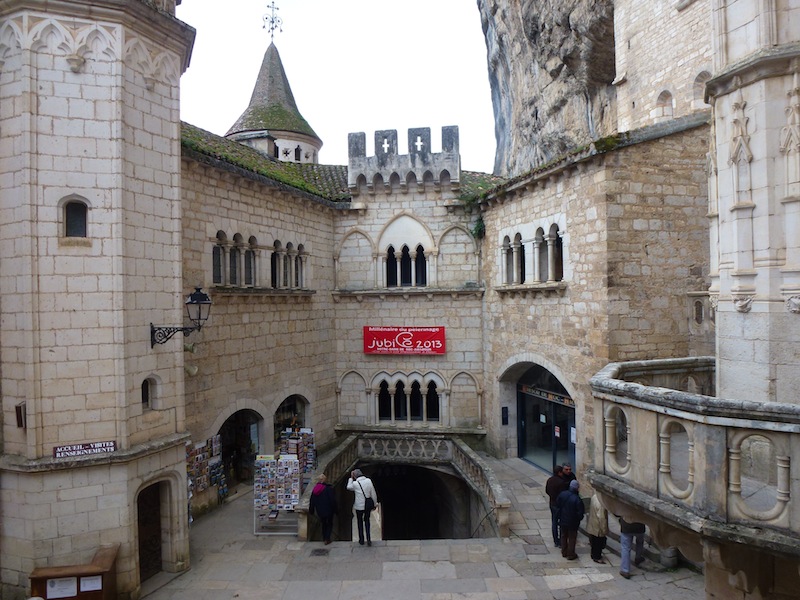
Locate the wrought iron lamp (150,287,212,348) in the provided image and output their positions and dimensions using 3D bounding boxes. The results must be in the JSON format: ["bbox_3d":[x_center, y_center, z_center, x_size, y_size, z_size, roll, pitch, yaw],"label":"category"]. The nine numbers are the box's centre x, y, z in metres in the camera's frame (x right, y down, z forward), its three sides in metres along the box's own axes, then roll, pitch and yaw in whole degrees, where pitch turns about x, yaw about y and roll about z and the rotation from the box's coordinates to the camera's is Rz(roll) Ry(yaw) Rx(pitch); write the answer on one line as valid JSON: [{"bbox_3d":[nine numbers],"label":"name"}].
[{"bbox_3d":[-4.226,0.357,11.101,1.429,1.191,0.480,-1,0,22],"label":"wrought iron lamp"}]

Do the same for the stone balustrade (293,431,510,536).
[{"bbox_3d":[0.188,5.188,16.800,4.950,0.920,7.200,-1,0,2],"label":"stone balustrade"}]

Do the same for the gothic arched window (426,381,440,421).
[{"bbox_3d":[1.262,3.787,21.773,0.500,1.507,0.250,-1,0,14],"label":"gothic arched window"}]

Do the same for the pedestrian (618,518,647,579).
[{"bbox_3d":[4.701,4.620,11.674,0.580,1.730,0.500,-1,0,-15],"label":"pedestrian"}]

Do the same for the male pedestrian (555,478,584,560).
[{"bbox_3d":[3.626,4.661,12.380,0.540,1.690,0.380,-1,0,42],"label":"male pedestrian"}]

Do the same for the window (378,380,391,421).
[{"bbox_3d":[-0.597,3.869,22.242,0.500,1.540,0.250,-1,0,14],"label":"window"}]

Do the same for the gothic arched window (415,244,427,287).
[{"bbox_3d":[0.801,-1.278,21.661,0.424,1.548,0.250,-1,0,12],"label":"gothic arched window"}]

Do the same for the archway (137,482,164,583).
[{"bbox_3d":[-4.913,4.574,11.310,0.380,2.080,0.920,-1,0,22],"label":"archway"}]

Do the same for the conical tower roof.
[{"bbox_3d":[-6.775,-11.088,30.995,5.108,5.455,5.108,-1,0,0],"label":"conical tower roof"}]

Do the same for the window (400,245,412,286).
[{"bbox_3d":[0.276,-1.283,21.773,0.421,1.553,0.250,-1,0,12],"label":"window"}]

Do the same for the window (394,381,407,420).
[{"bbox_3d":[0.019,3.842,22.087,0.500,1.529,0.250,-1,0,14],"label":"window"}]

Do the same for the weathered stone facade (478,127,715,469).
[{"bbox_3d":[5.407,0.658,17.970,3.000,9.600,7.700,-1,0,-15],"label":"weathered stone facade"}]

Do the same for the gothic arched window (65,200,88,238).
[{"bbox_3d":[-5.853,-1.475,10.454,0.390,0.660,0.200,-1,0,-24],"label":"gothic arched window"}]

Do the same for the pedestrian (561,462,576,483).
[{"bbox_3d":[3.876,4.633,13.314,0.520,1.740,0.350,-1,0,-17],"label":"pedestrian"}]

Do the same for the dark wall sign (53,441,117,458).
[{"bbox_3d":[-5.691,2.690,10.459,1.004,0.197,0.040,-1,0,-20],"label":"dark wall sign"}]

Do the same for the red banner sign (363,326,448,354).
[{"bbox_3d":[0.178,1.523,21.667,3.136,1.040,0.050,-1,0,12],"label":"red banner sign"}]

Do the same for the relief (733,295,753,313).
[{"bbox_3d":[3.820,0.040,6.468,0.130,0.200,0.210,-1,0,-14],"label":"relief"}]

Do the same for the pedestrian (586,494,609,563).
[{"bbox_3d":[4.195,4.629,12.250,0.420,1.700,0.520,-1,0,-14],"label":"pedestrian"}]

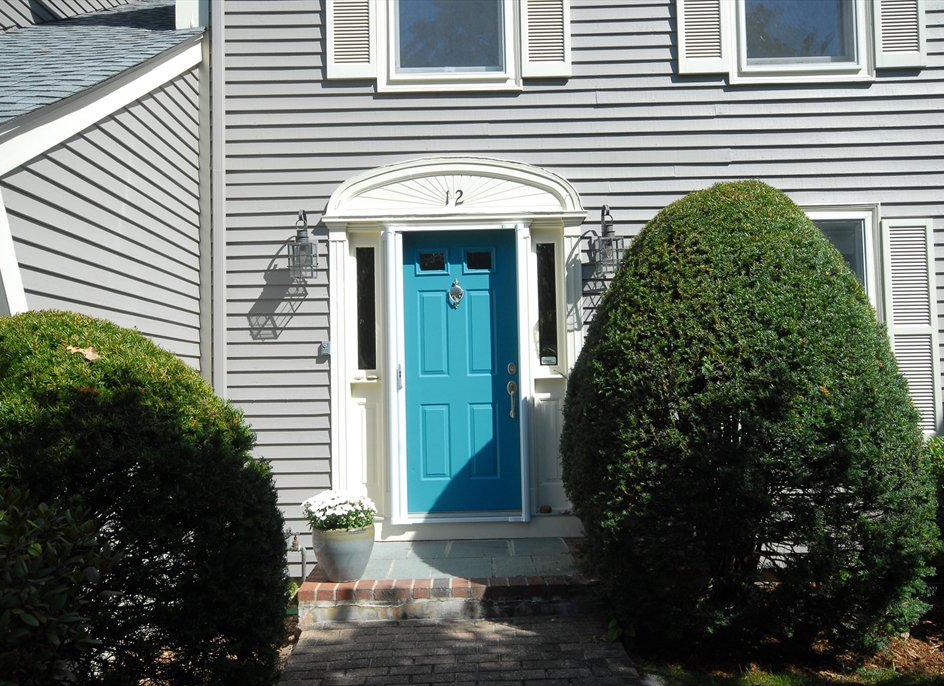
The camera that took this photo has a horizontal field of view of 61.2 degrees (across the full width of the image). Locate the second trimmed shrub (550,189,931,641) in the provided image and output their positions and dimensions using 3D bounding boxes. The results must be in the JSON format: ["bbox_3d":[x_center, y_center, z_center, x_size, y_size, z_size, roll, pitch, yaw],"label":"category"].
[{"bbox_3d":[1.581,0.278,4.615,2.087,2.436,1.961,-1,-3,1],"label":"second trimmed shrub"}]

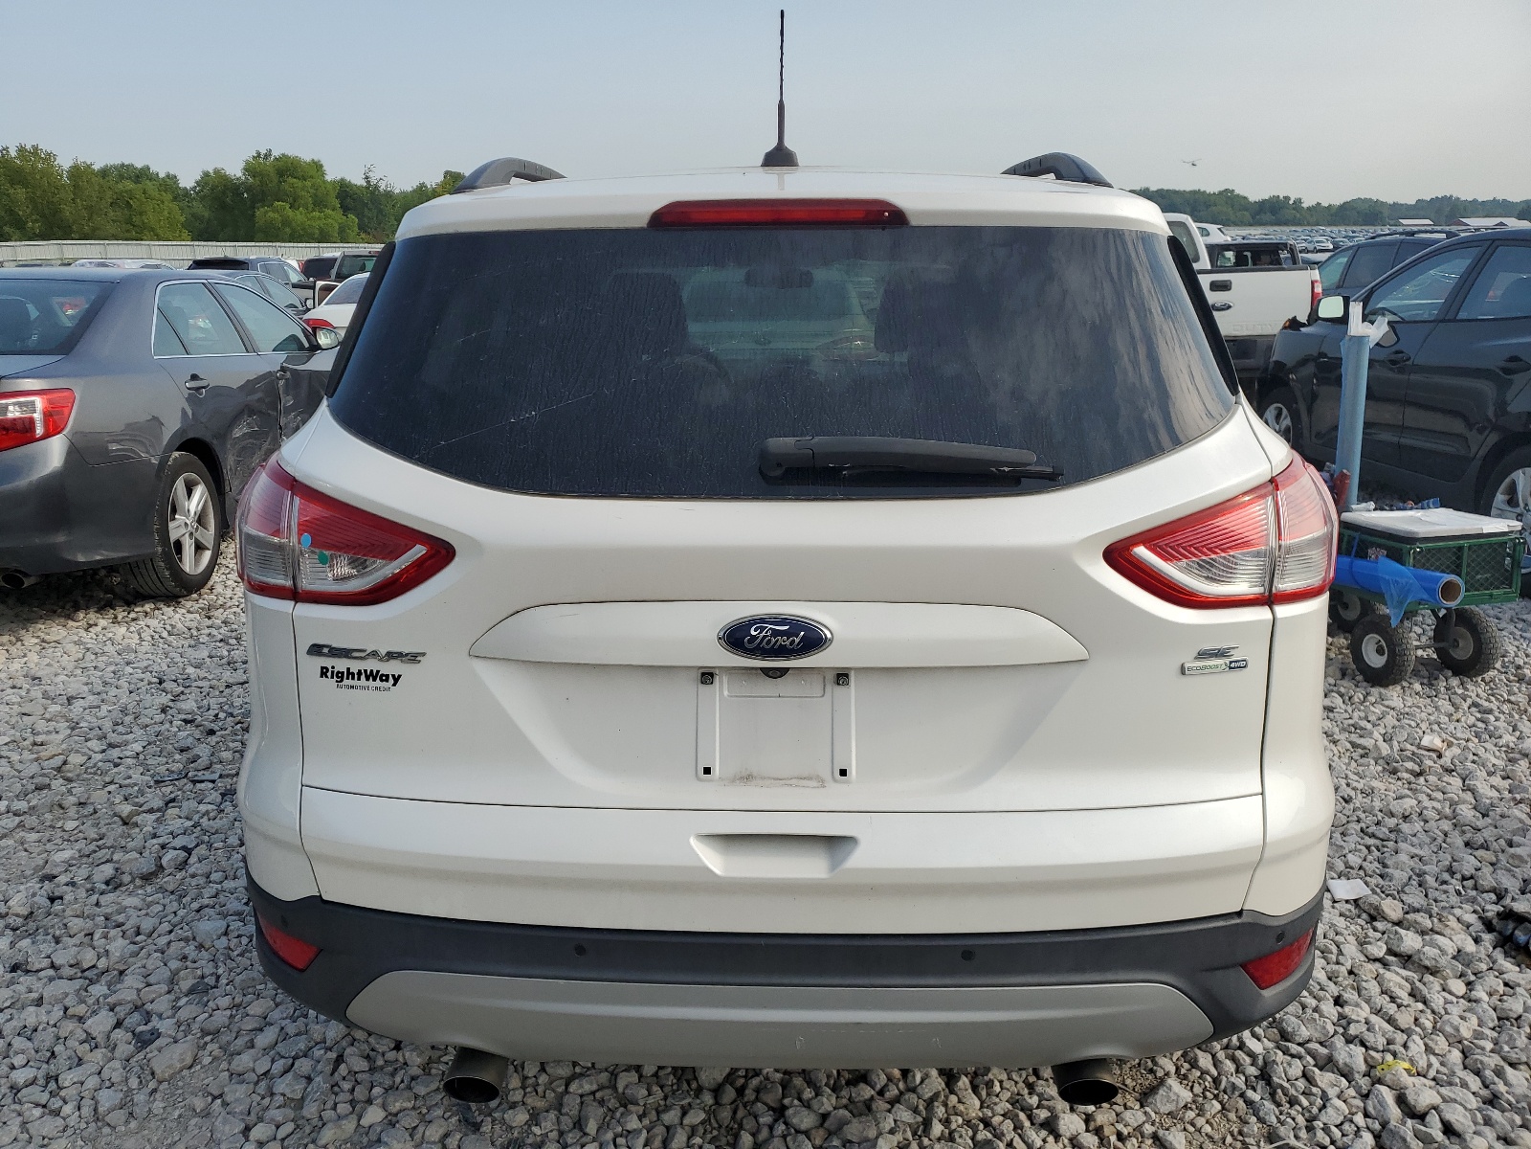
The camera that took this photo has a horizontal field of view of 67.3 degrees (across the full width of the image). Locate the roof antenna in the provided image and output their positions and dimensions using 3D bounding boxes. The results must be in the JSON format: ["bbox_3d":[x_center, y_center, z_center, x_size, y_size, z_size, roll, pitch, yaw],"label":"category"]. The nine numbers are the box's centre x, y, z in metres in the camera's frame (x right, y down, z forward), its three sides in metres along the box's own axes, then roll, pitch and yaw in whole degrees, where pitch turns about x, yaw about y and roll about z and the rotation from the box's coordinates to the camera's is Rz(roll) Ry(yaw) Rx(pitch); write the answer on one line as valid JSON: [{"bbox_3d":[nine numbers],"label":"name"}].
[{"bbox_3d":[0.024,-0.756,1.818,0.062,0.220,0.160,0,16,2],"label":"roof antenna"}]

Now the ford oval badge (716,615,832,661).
[{"bbox_3d":[0.013,0.081,1.476,0.147,0.061,0.014,0,6,2],"label":"ford oval badge"}]

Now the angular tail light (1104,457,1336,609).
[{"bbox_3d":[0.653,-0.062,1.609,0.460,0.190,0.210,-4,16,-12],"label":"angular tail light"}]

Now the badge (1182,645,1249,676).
[{"bbox_3d":[0.607,0.120,1.548,0.100,0.042,0.009,-4,4,-11],"label":"badge"}]

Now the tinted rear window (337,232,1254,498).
[{"bbox_3d":[0.017,-0.285,1.625,1.290,0.410,0.110,0,-14,2],"label":"tinted rear window"}]

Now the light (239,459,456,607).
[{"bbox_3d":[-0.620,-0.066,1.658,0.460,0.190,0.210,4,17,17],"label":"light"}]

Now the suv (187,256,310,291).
[{"bbox_3d":[-11.880,-6.718,27.480,1.900,1.700,4.650,0,16,2],"label":"suv"}]

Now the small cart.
[{"bbox_3d":[2.278,0.005,4.379,0.480,0.550,0.840,-6,17,-18],"label":"small cart"}]

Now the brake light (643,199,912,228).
[{"bbox_3d":[0.018,-0.506,1.614,0.370,0.045,0.045,0,1,2],"label":"brake light"}]

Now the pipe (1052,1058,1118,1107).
[{"bbox_3d":[0.460,0.697,1.680,0.087,0.085,0.150,0,24,2],"label":"pipe"}]

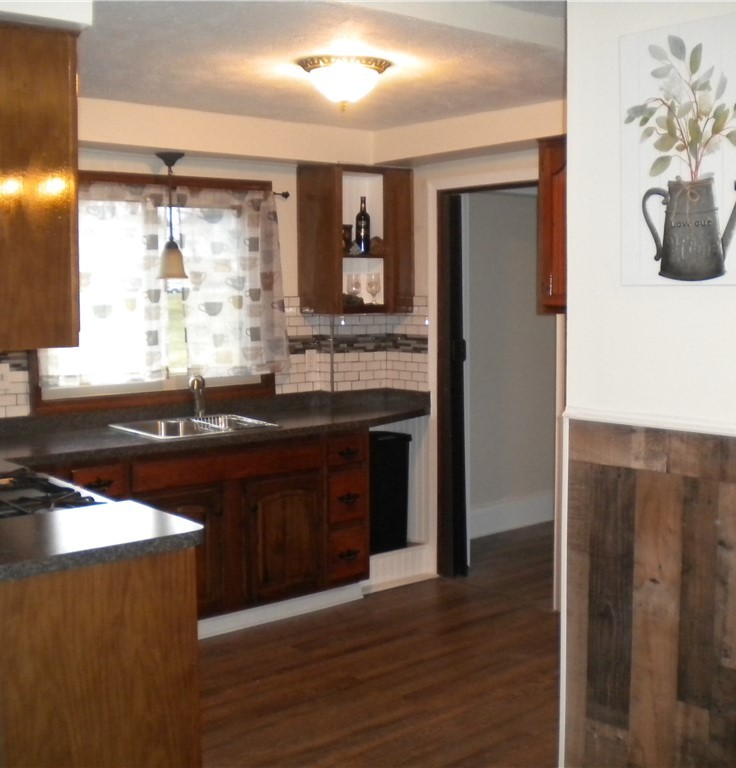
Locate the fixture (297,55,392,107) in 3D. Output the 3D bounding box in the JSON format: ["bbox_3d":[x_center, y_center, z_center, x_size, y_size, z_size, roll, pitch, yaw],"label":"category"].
[{"bbox_3d":[-0.081,-1.070,3.691,0.350,0.180,0.350,-1,5,0],"label":"fixture"}]

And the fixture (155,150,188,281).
[{"bbox_3d":[-0.923,-0.792,4.890,0.146,0.585,0.146,-1,5,0],"label":"fixture"}]

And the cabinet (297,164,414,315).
[{"bbox_3d":[-0.059,-0.772,5.601,0.540,0.771,0.325,-5,7,-39],"label":"cabinet"}]

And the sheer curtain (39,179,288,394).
[{"bbox_3d":[-0.952,-0.490,5.021,1.360,0.955,0.090,-5,7,-39],"label":"sheer curtain"}]

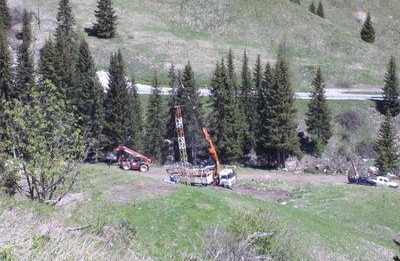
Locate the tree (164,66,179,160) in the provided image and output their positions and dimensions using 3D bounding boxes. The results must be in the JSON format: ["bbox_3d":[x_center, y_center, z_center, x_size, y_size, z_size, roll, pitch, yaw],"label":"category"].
[{"bbox_3d":[-4.620,-2.700,160.990,2.750,16.580,2.750,0,14,0],"label":"tree"}]

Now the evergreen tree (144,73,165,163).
[{"bbox_3d":[-7.370,-1.920,161.190,3.240,14.970,3.240,0,14,0],"label":"evergreen tree"}]

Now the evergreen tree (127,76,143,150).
[{"bbox_3d":[-10.740,-2.380,163.470,2.870,12.670,2.870,0,14,0],"label":"evergreen tree"}]

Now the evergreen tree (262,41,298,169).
[{"bbox_3d":[13.920,-4.150,171.980,6.040,21.130,6.040,0,11,0],"label":"evergreen tree"}]

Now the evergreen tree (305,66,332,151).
[{"bbox_3d":[21.900,-3.790,184.540,5.020,15.250,5.020,0,11,0],"label":"evergreen tree"}]

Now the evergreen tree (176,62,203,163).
[{"bbox_3d":[-1.860,-3.070,176.300,4.460,17.780,4.460,0,11,0],"label":"evergreen tree"}]

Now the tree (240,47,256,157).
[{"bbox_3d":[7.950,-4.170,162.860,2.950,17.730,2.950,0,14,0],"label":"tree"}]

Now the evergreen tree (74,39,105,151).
[{"bbox_3d":[-17.900,-5.380,160.730,4.860,18.770,4.860,0,14,0],"label":"evergreen tree"}]

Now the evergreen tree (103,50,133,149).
[{"bbox_3d":[-13.280,-4.590,160.010,4.670,16.430,4.670,0,14,0],"label":"evergreen tree"}]

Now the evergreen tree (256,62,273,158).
[{"bbox_3d":[10.510,-2.960,162.040,3.010,16.180,3.010,0,14,0],"label":"evergreen tree"}]

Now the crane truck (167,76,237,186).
[{"bbox_3d":[0.320,0.330,159.420,10.300,16.600,2.600,6,12,26],"label":"crane truck"}]

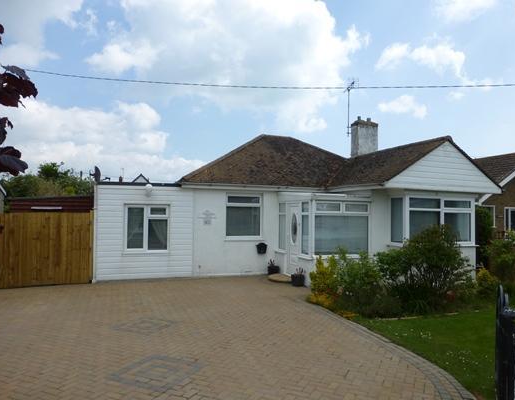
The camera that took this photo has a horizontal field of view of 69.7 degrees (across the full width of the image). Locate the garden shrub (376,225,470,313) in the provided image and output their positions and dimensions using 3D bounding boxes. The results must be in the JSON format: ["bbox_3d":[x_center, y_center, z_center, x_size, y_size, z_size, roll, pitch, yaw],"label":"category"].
[{"bbox_3d":[3.638,1.385,8.150,1.969,1.689,1.600,2,-2,-20],"label":"garden shrub"}]

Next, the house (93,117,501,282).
[{"bbox_3d":[0.138,-0.458,13.165,10.530,5.707,9.950,2,-2,-20],"label":"house"}]

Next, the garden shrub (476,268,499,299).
[{"bbox_3d":[5.538,1.981,8.900,0.549,0.662,0.550,2,-2,-20],"label":"garden shrub"}]

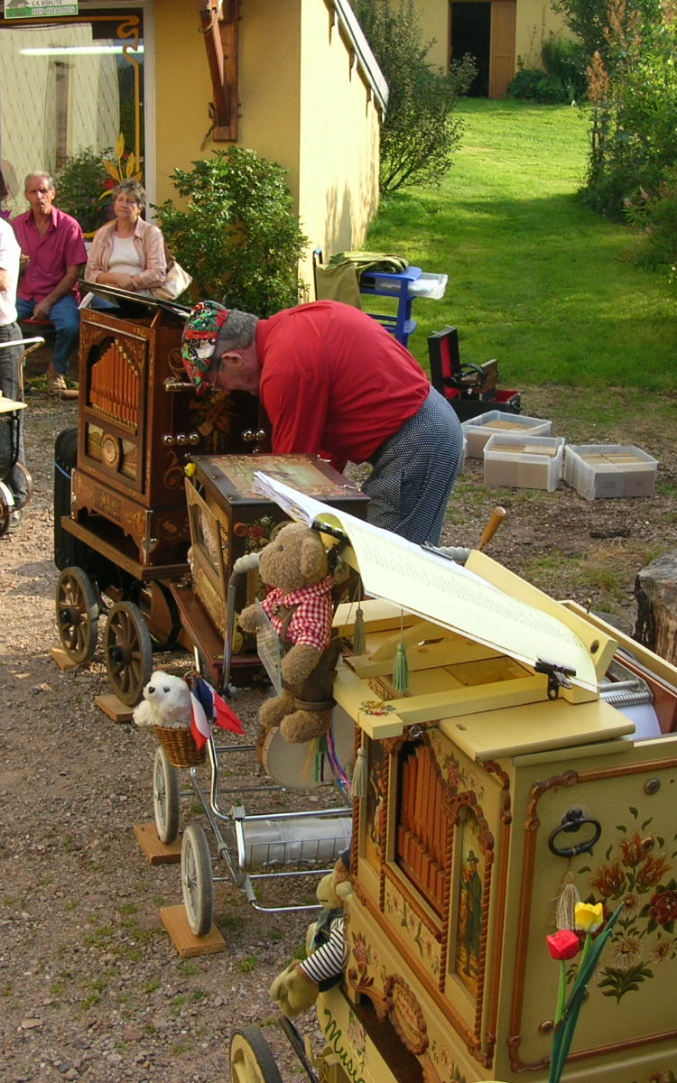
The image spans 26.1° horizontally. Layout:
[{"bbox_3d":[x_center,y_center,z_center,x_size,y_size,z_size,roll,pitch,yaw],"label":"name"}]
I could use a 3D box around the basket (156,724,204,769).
[{"bbox_3d":[-0.374,0.484,3.450,0.120,0.110,0.120,1,14,0],"label":"basket"}]

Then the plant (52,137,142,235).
[{"bbox_3d":[-1.732,-2.471,10.400,0.640,0.850,0.600,-2,13,-13],"label":"plant"}]

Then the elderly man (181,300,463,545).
[{"bbox_3d":[-0.053,-0.127,5.000,0.920,1.380,0.550,-2,13,-11],"label":"elderly man"}]

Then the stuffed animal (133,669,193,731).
[{"bbox_3d":[-0.411,0.385,3.420,0.150,0.165,0.140,-6,16,-24],"label":"stuffed animal"}]

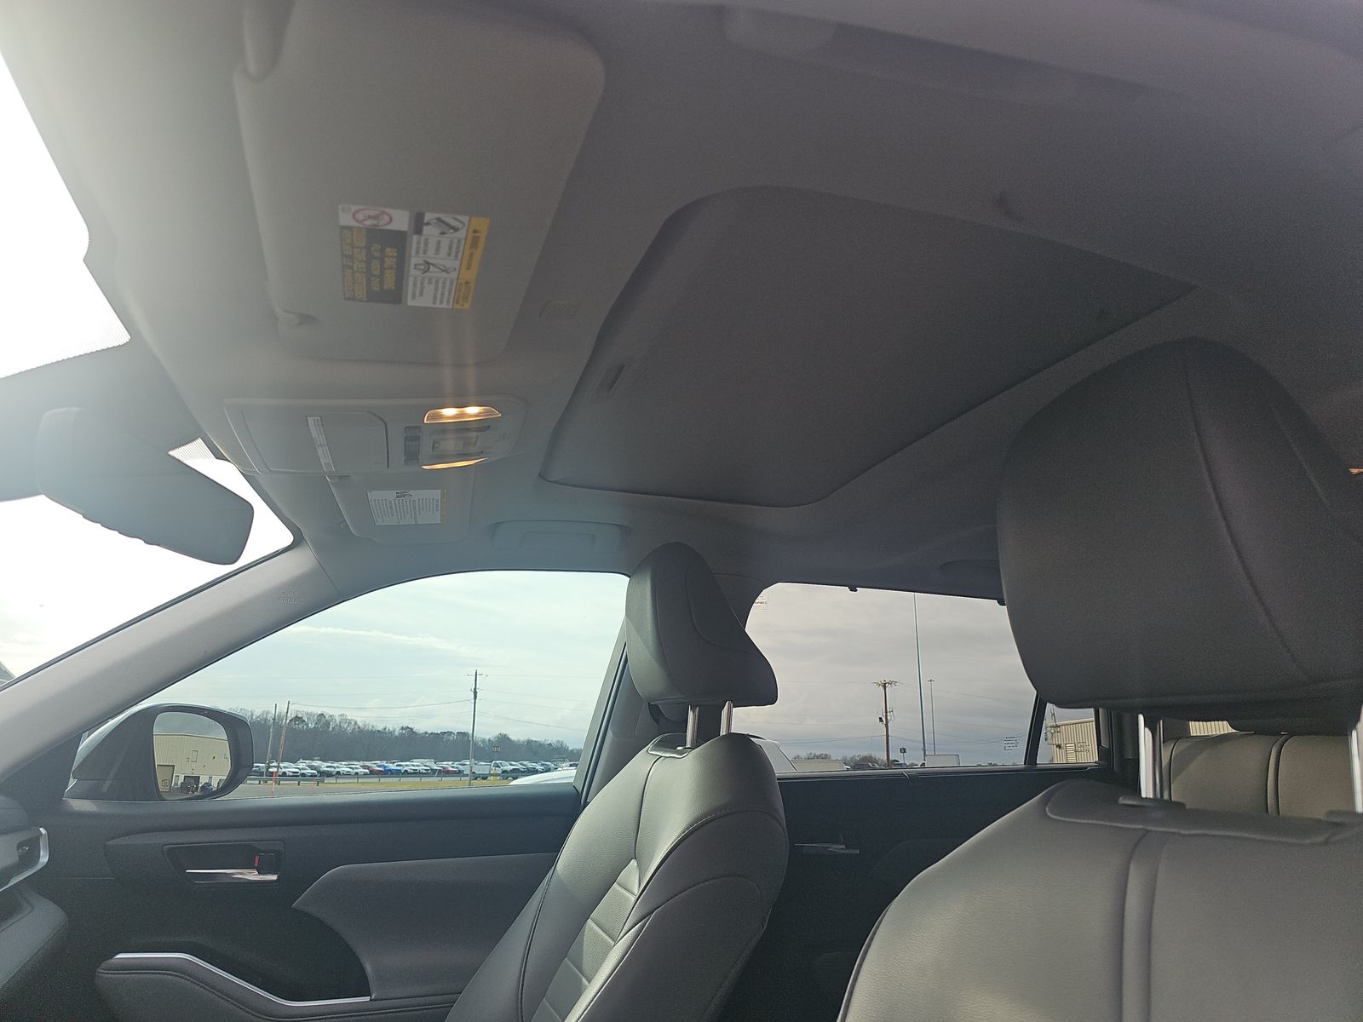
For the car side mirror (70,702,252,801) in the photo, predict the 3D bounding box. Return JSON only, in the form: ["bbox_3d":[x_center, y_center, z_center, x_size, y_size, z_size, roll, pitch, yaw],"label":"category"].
[{"bbox_3d":[-0.859,0.421,1.528,0.150,0.175,0.250,-2,-16,8],"label":"car side mirror"}]

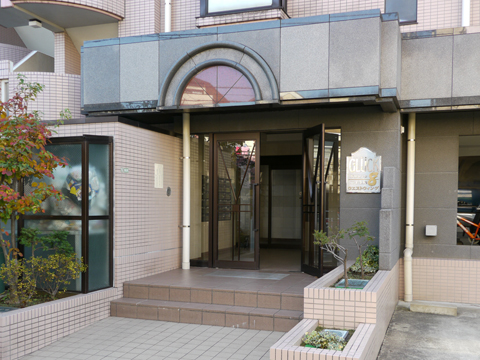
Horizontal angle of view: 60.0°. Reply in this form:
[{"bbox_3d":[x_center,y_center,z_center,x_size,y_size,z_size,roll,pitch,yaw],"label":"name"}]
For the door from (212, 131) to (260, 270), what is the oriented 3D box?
[{"bbox_3d":[-0.058,0.352,6.890,0.800,2.230,0.060,0,-2,16],"label":"door"}]

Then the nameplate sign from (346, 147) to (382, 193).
[{"bbox_3d":[1.885,-0.150,6.310,0.510,0.690,0.050,0,-2,16],"label":"nameplate sign"}]

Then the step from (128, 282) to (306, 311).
[{"bbox_3d":[-0.350,1.475,5.390,2.370,0.187,0.280,0,-2,16],"label":"step"}]

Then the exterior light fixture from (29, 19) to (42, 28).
[{"bbox_3d":[-3.680,-2.810,7.500,0.180,0.110,0.180,0,-2,16],"label":"exterior light fixture"}]

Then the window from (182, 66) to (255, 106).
[{"bbox_3d":[-0.335,-1.405,6.200,1.160,0.600,0.080,0,-2,16],"label":"window"}]

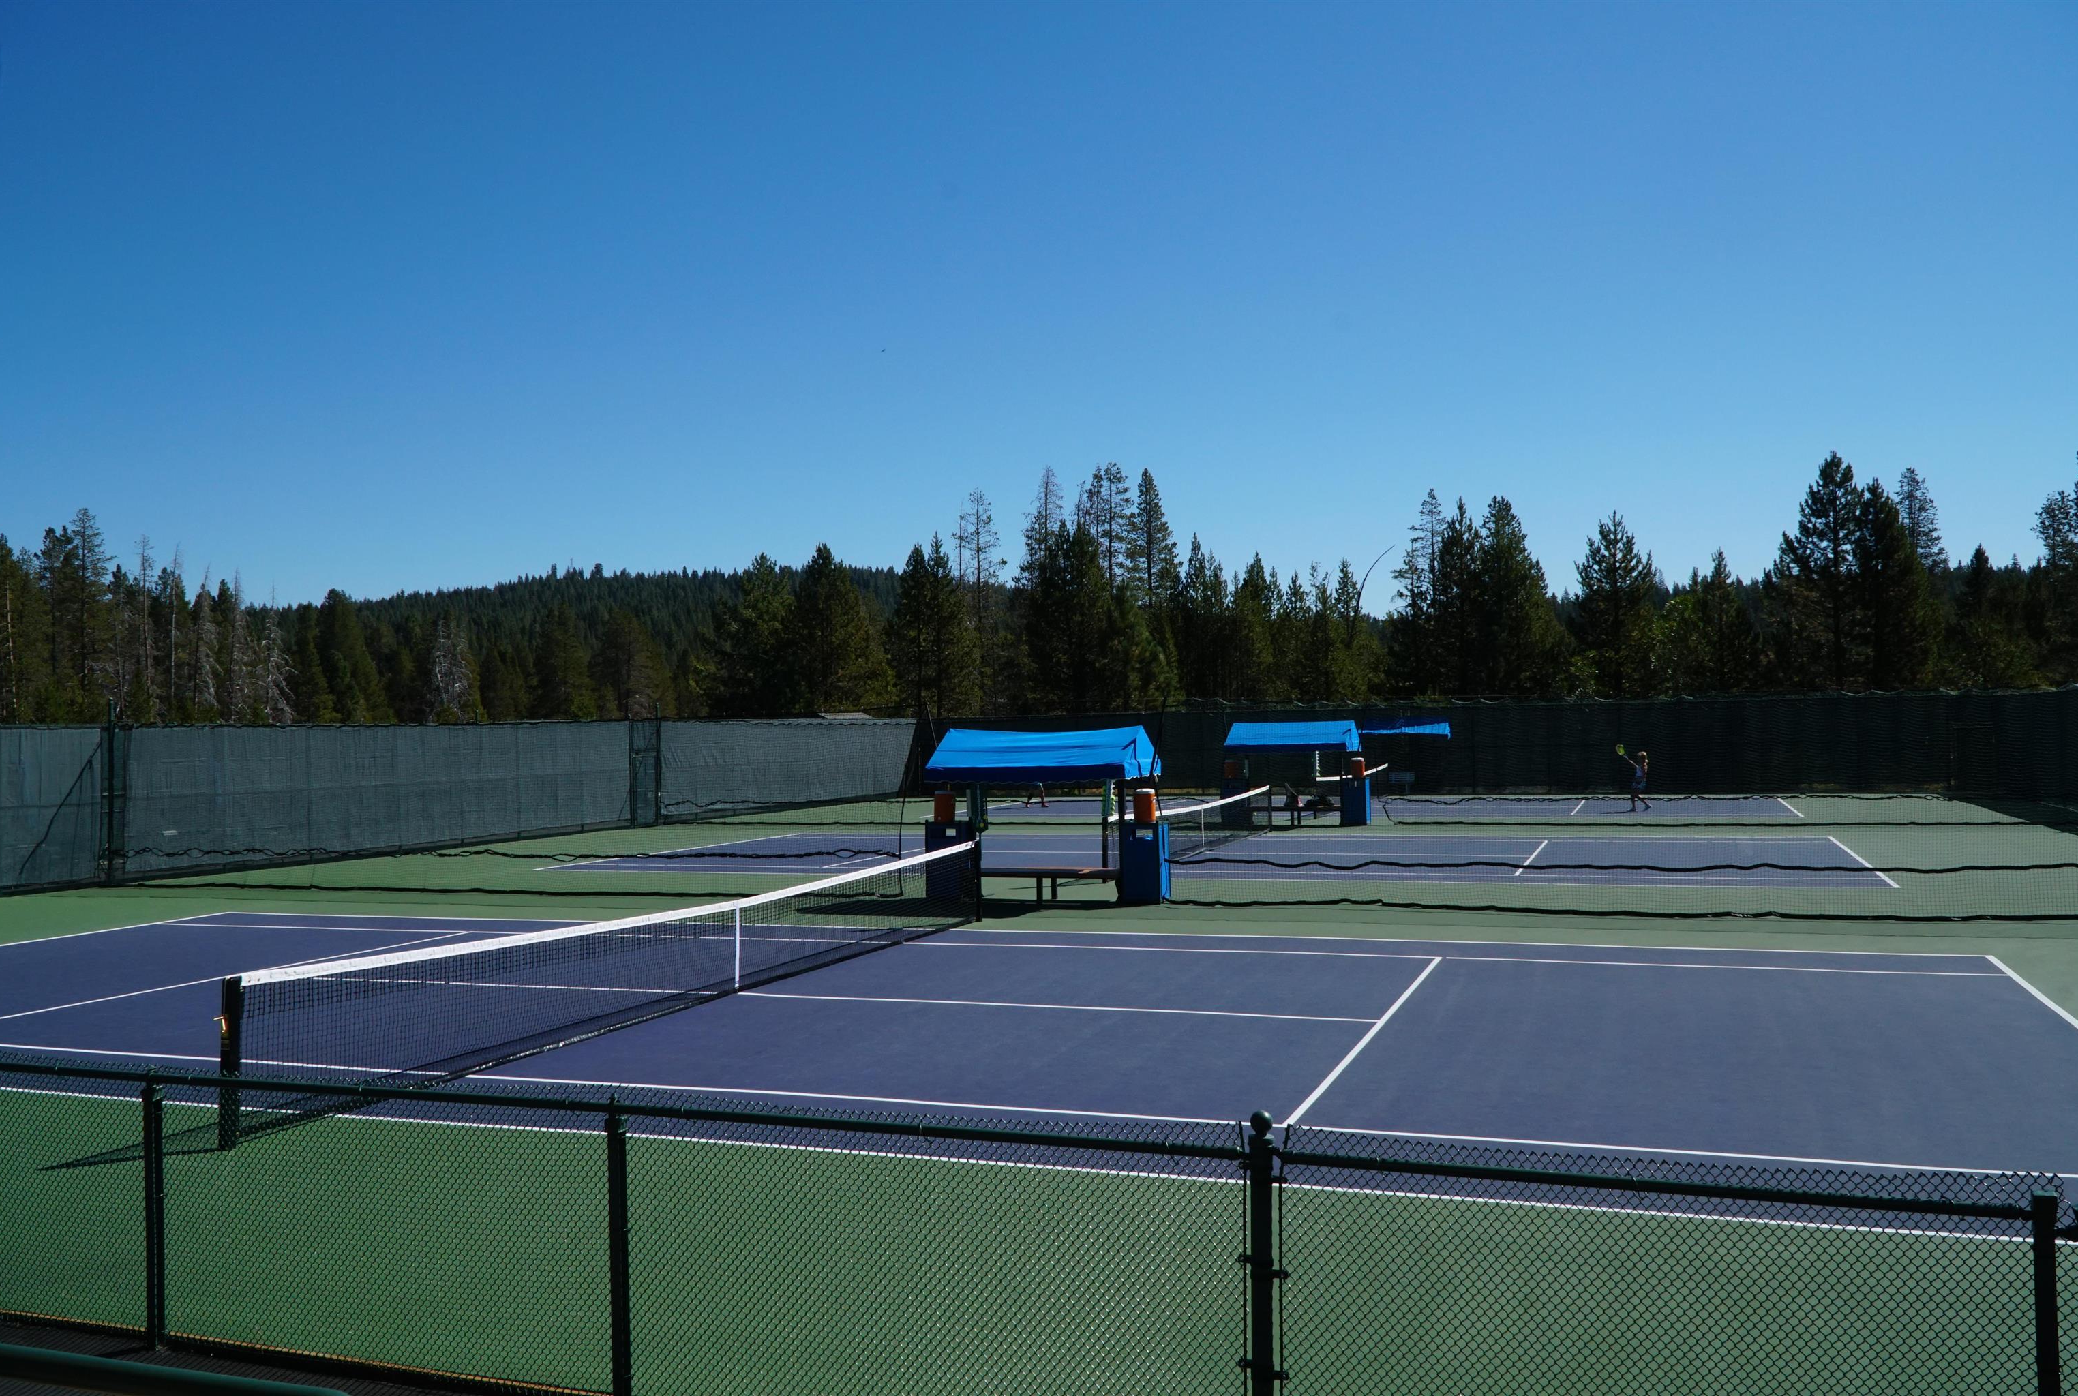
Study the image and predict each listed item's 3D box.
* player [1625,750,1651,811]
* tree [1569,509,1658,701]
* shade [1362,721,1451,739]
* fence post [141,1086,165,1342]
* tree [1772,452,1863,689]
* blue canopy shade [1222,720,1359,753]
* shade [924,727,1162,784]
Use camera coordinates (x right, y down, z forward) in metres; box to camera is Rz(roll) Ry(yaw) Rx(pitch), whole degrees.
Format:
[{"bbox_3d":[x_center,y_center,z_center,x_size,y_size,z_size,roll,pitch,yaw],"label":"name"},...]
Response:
[{"bbox_3d":[16.740,2.313,43.875,0.680,1.698,0.550,-1,-1,14],"label":"player"},{"bbox_3d":[27.245,-2.662,73.888,4.400,12.257,4.400,-1,-1,20],"label":"tree"},{"bbox_3d":[12.586,1.119,54.213,3.162,0.673,1.632,-1,-1,20],"label":"shade"},{"bbox_3d":[-3.892,2.270,6.909,0.070,1.204,0.070,-1,-1,20],"label":"fence post"},{"bbox_3d":[35.945,-3.989,71.867,4.900,14.529,4.900,-1,-1,20],"label":"tree"},{"bbox_3d":[6.540,1.021,40.148,3.111,0.775,1.938,-1,-1,20],"label":"blue canopy shade"},{"bbox_3d":[0.100,0.851,24.013,3.111,0.796,1.918,-1,-1,20],"label":"shade"}]

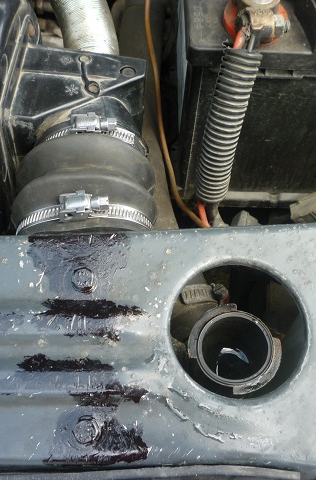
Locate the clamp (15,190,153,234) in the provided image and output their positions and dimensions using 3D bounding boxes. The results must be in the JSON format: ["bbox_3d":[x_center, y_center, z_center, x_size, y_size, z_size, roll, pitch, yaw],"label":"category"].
[{"bbox_3d":[-0.044,0.002,0.357,0.094,0.102,0.015,1,63,-2],"label":"clamp"}]

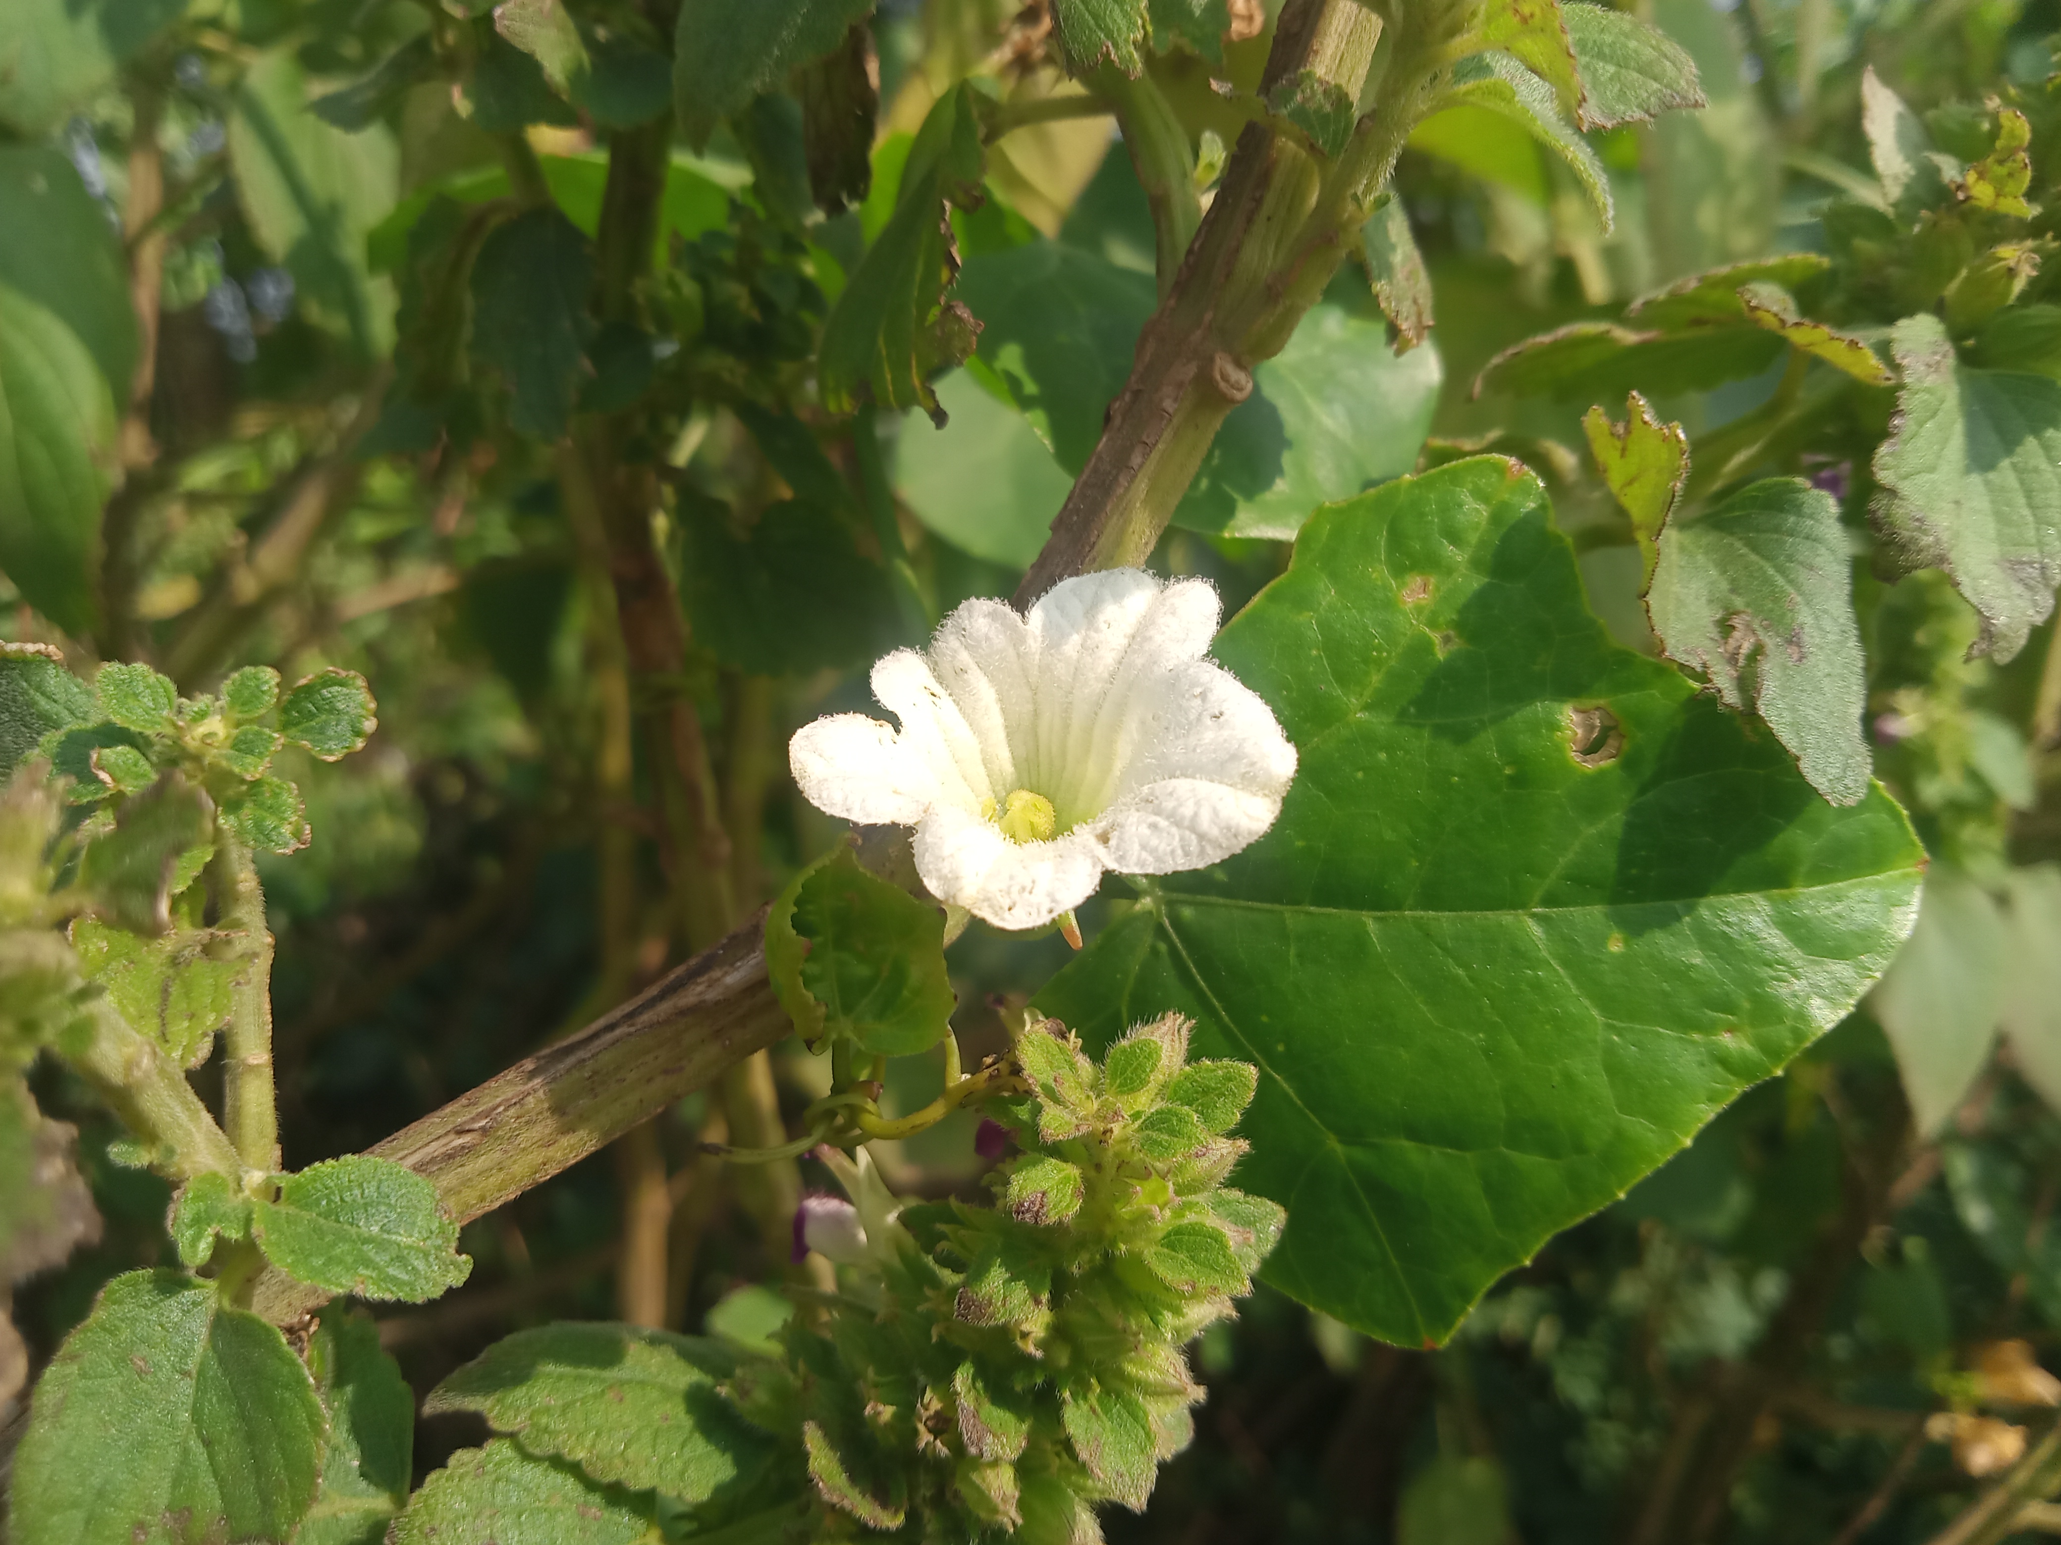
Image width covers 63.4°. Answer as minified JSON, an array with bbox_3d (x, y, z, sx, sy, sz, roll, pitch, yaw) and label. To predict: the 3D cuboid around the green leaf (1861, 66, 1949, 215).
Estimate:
[{"bbox_3d":[0.134,-0.097,0.255,0.010,0.026,0.003,-14,-13,22],"label":"green leaf"}]

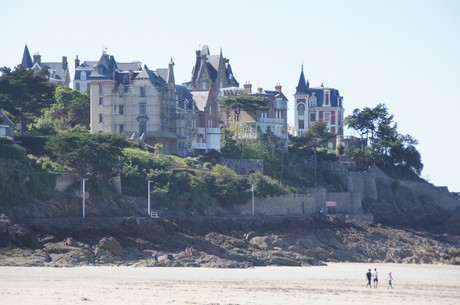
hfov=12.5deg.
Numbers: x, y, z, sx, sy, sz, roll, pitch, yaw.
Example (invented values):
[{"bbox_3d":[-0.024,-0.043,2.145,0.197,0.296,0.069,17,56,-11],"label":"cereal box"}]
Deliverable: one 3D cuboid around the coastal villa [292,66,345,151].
[{"bbox_3d":[20.070,-9.870,472.000,9.600,18.840,9.300,0,-2,12],"label":"coastal villa"}]

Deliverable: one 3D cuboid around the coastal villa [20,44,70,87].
[{"bbox_3d":[-40.760,-16.570,465.000,10.500,14.300,9.500,0,-2,5],"label":"coastal villa"}]

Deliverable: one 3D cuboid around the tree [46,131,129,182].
[{"bbox_3d":[-25.050,0.880,370.000,14.300,9.490,12.000,0,-2,0],"label":"tree"}]

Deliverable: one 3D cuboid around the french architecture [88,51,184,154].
[{"bbox_3d":[-17.870,-9.460,398.000,15.300,19.670,13.000,0,-2,10],"label":"french architecture"}]

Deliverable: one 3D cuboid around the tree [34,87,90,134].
[{"bbox_3d":[-32.470,-8.140,408.000,10.800,9.310,9.500,0,-2,0],"label":"tree"}]

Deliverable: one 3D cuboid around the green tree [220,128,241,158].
[{"bbox_3d":[0.310,-1.830,428.000,4.500,6.100,4.300,0,-2,0],"label":"green tree"}]

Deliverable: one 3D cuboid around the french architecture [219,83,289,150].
[{"bbox_3d":[4.970,-7.510,445.000,13.000,14.590,11.500,0,-2,-15],"label":"french architecture"}]

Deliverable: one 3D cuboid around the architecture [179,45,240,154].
[{"bbox_3d":[-4.240,-10.950,435.000,11.000,22.740,11.500,0,-2,-10],"label":"architecture"}]

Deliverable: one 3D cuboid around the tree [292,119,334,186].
[{"bbox_3d":[17.850,0.110,450.000,9.000,13.900,8.500,0,-2,0],"label":"tree"}]

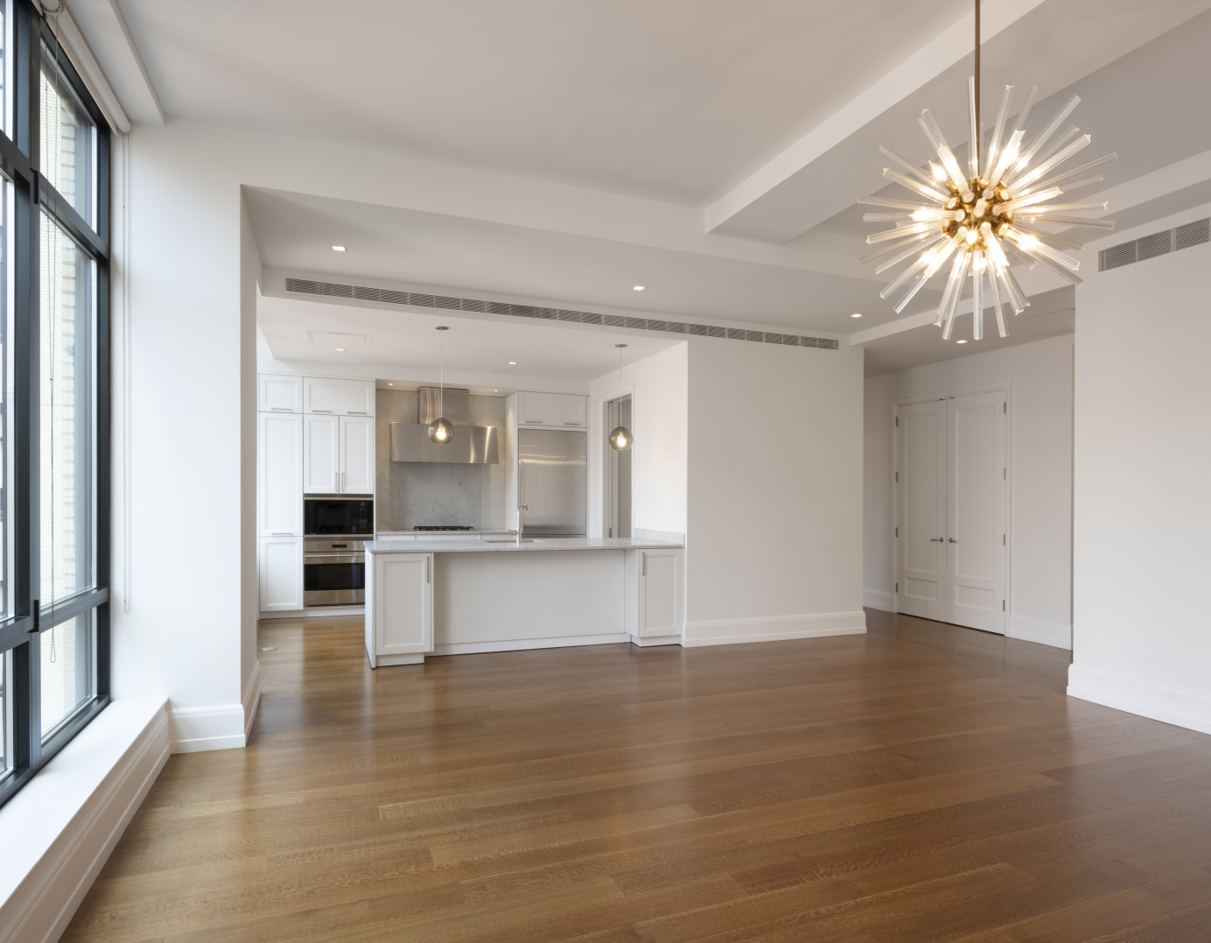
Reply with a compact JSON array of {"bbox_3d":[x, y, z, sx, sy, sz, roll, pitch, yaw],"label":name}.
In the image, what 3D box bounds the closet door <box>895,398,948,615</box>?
[{"bbox_3d":[3.566,0.440,7.938,0.050,2.406,0.698,0,-1,-21],"label":"closet door"}]

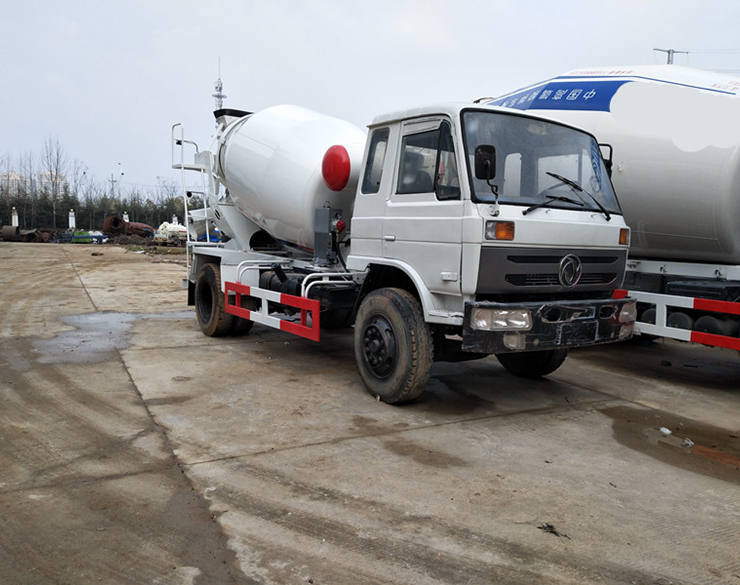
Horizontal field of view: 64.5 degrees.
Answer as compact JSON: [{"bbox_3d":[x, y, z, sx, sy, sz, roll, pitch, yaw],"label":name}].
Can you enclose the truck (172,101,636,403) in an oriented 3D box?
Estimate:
[{"bbox_3d":[-0.368,-1.024,7.715,2.505,3.535,7.221,-2,7,-37],"label":"truck"}]

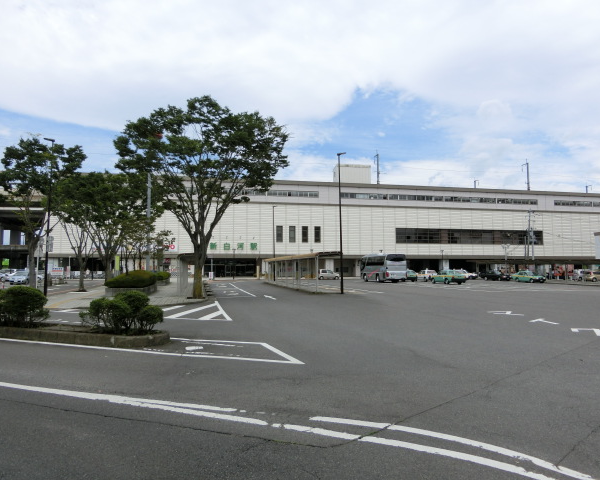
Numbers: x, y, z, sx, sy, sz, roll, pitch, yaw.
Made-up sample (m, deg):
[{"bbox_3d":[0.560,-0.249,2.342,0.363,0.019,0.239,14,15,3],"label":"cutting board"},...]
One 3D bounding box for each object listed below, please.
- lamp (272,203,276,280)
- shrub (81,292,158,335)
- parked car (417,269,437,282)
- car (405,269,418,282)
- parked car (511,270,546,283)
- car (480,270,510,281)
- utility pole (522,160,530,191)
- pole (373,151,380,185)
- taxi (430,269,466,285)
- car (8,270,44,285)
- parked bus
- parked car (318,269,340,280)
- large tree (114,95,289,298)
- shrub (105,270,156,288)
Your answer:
[{"bbox_3d":[-2.867,0.413,52.577,0.600,8.600,0.350,1,-4,-12],"label":"lamp"},{"bbox_3d":[-4.044,1.584,10.471,2.000,0.950,1.550,-1,-4,22],"label":"shrub"},{"bbox_3d":[16.805,4.792,61.317,1.700,1.520,4.600,1,-4,-13],"label":"parked car"},{"bbox_3d":[13.805,4.833,61.916,1.700,1.520,4.650,1,-4,-12],"label":"car"},{"bbox_3d":[30.005,4.743,60.618,1.700,1.500,4.650,1,-4,-13],"label":"parked car"},{"bbox_3d":[26.124,4.721,61.826,1.700,1.460,4.600,1,-4,-18],"label":"car"},{"bbox_3d":[45.621,-10.637,92.848,0.500,10.400,1.600,1,-4,-12],"label":"utility pole"},{"bbox_3d":[15.749,-12.409,94.998,0.600,10.800,1.300,1,-4,-13],"label":"pole"},{"bbox_3d":[16.157,3.952,50.051,1.700,1.520,4.650,1,-4,-12],"label":"taxi"},{"bbox_3d":[-28.250,3.832,47.654,1.700,1.460,4.400,1,-4,-12],"label":"car"},{"bbox_3d":[10.654,3.737,59.482,2.490,3.400,9.000,1,-4,-12],"label":"parked bus"},{"bbox_3d":[4.569,5.449,71.297,3.400,1.520,1.480,1,-4,-11],"label":"parked car"},{"bbox_3d":[-5.007,-2.110,23.378,8.600,10.000,8.300,1,-4,-12],"label":"large tree"},{"bbox_3d":[-10.548,2.444,29.104,2.400,1.100,5.600,1,-4,-12],"label":"shrub"}]

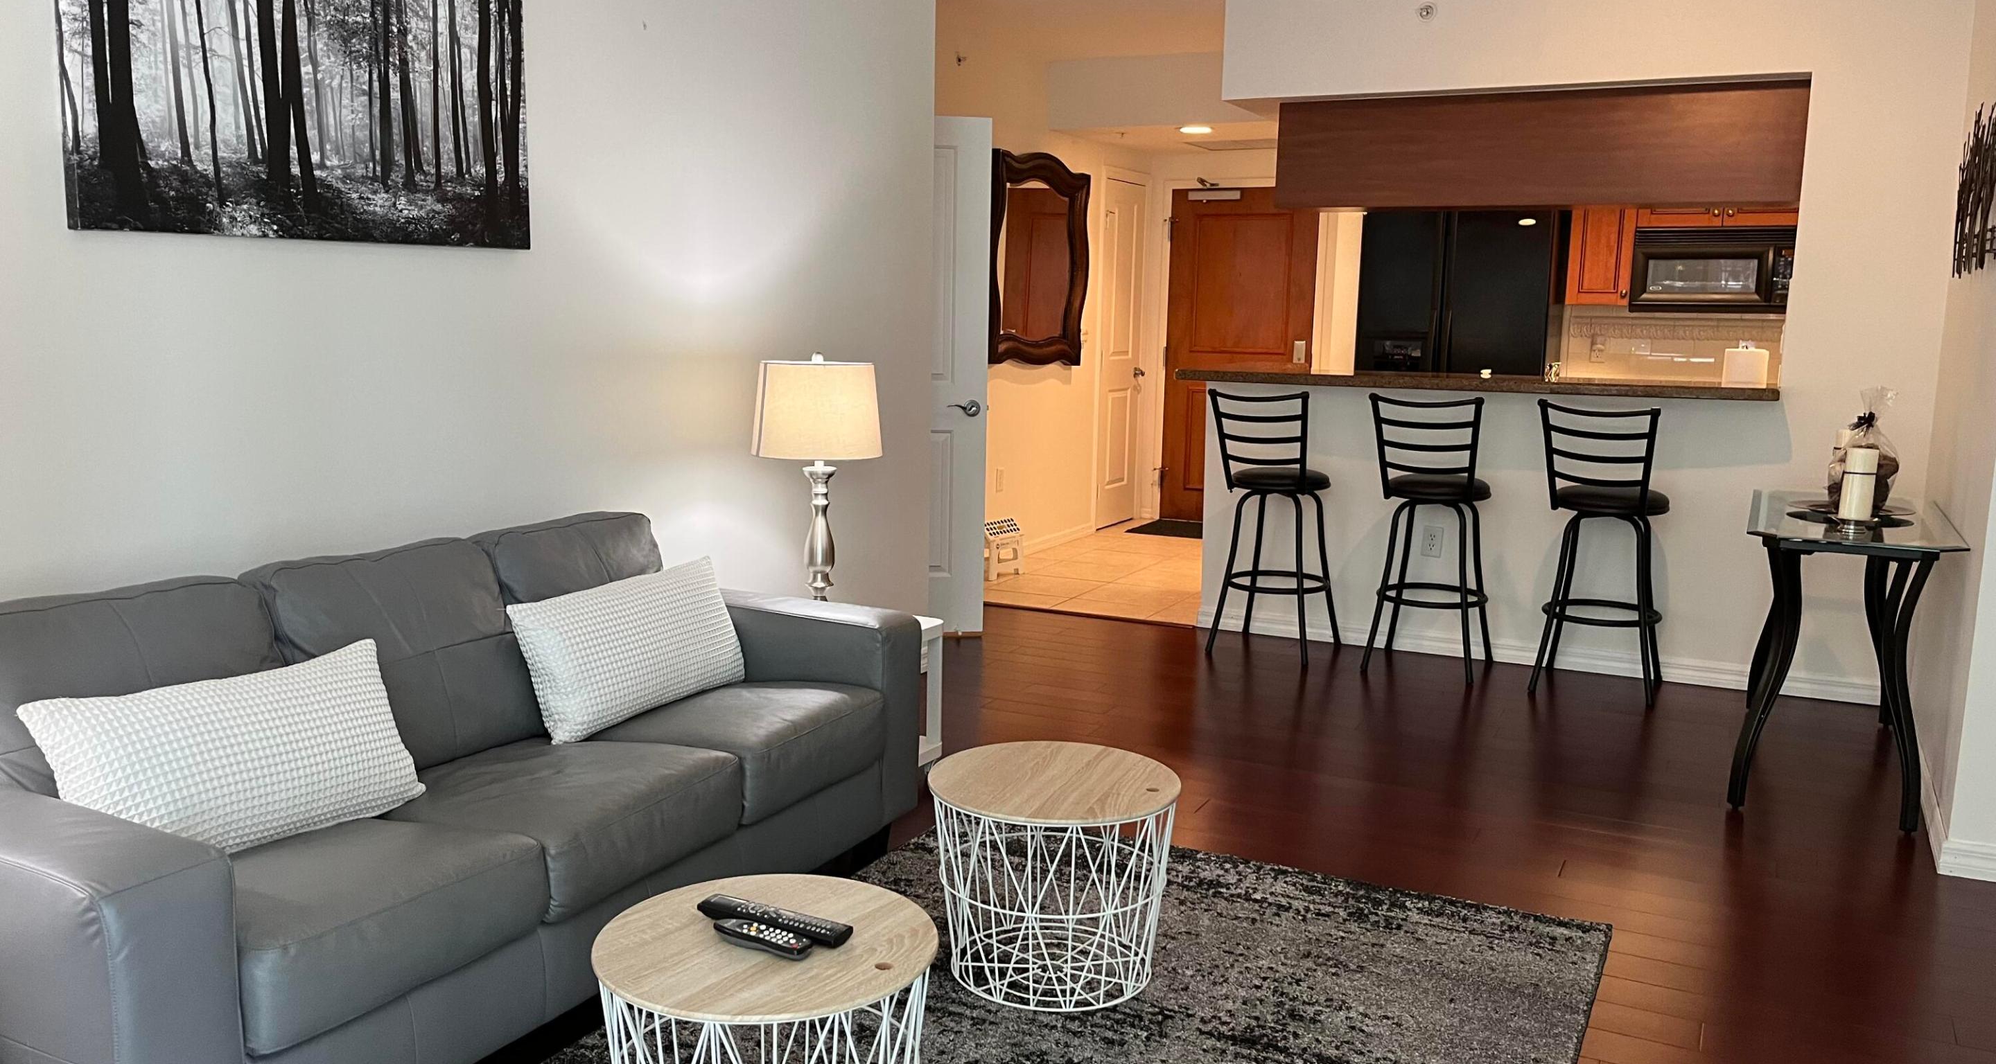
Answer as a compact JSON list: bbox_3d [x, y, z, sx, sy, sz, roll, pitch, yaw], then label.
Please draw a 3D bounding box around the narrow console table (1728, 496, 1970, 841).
[{"bbox_3d":[2.511,0.331,4.517,0.514,0.763,1.199,5,10,26],"label":"narrow console table"}]

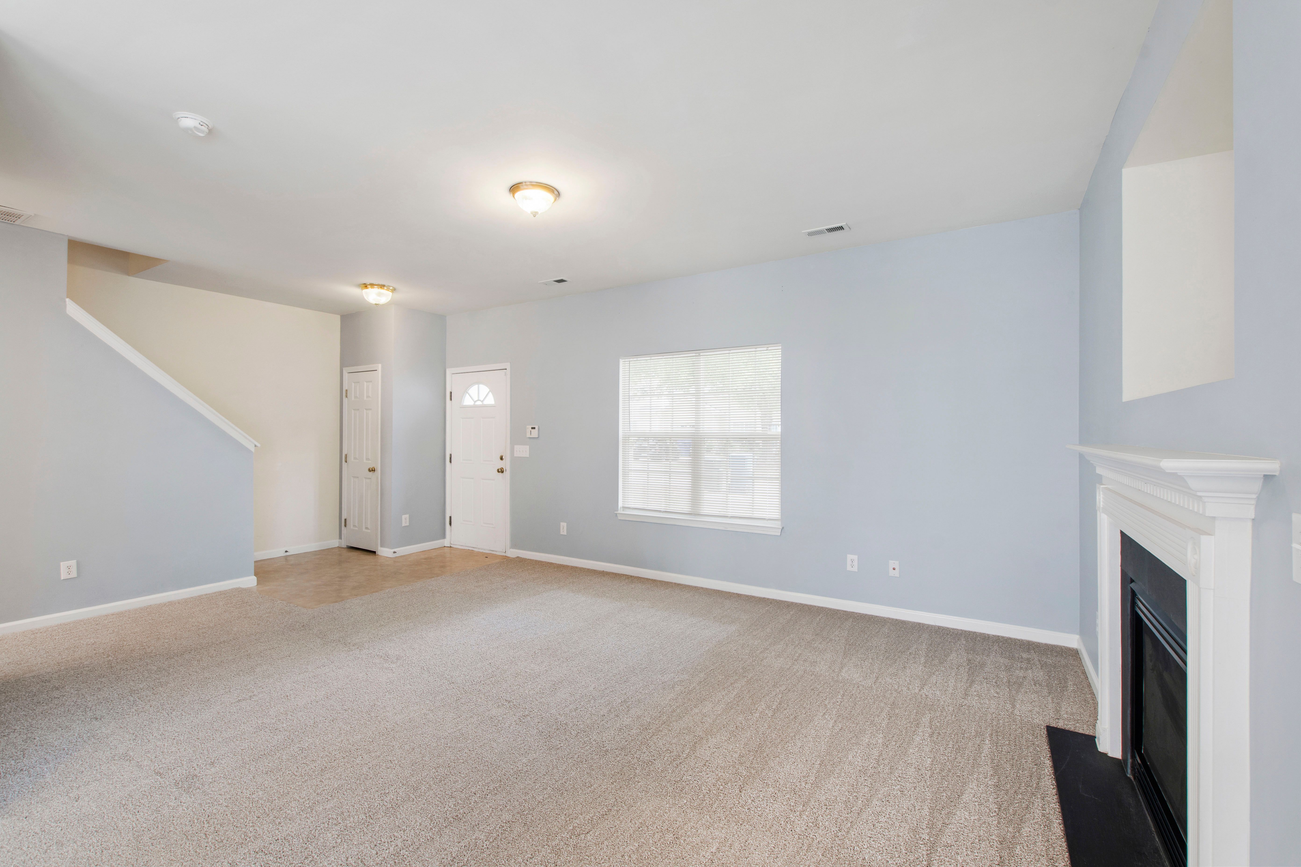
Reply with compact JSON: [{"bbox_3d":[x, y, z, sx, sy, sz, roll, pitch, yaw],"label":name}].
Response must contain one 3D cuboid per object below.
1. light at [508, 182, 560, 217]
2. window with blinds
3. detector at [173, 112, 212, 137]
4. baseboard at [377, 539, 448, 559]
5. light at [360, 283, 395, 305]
[{"bbox_3d":[-0.681,-1.350,3.199,0.295,0.148,0.295,0,0,0],"label":"light"},{"bbox_3d":[0.381,0.047,4.774,1.600,1.530,0.120,0,-1,32],"label":"window with blinds"},{"bbox_3d":[-2.093,-1.410,2.482,0.140,0.052,0.140,0,-1,32],"label":"detector"},{"bbox_3d":[-2.718,1.310,6.245,0.240,0.090,0.700,0,-1,32],"label":"baseboard"},{"bbox_3d":[-2.652,-1.341,5.274,0.305,0.160,0.305,0,-1,32],"label":"light"}]

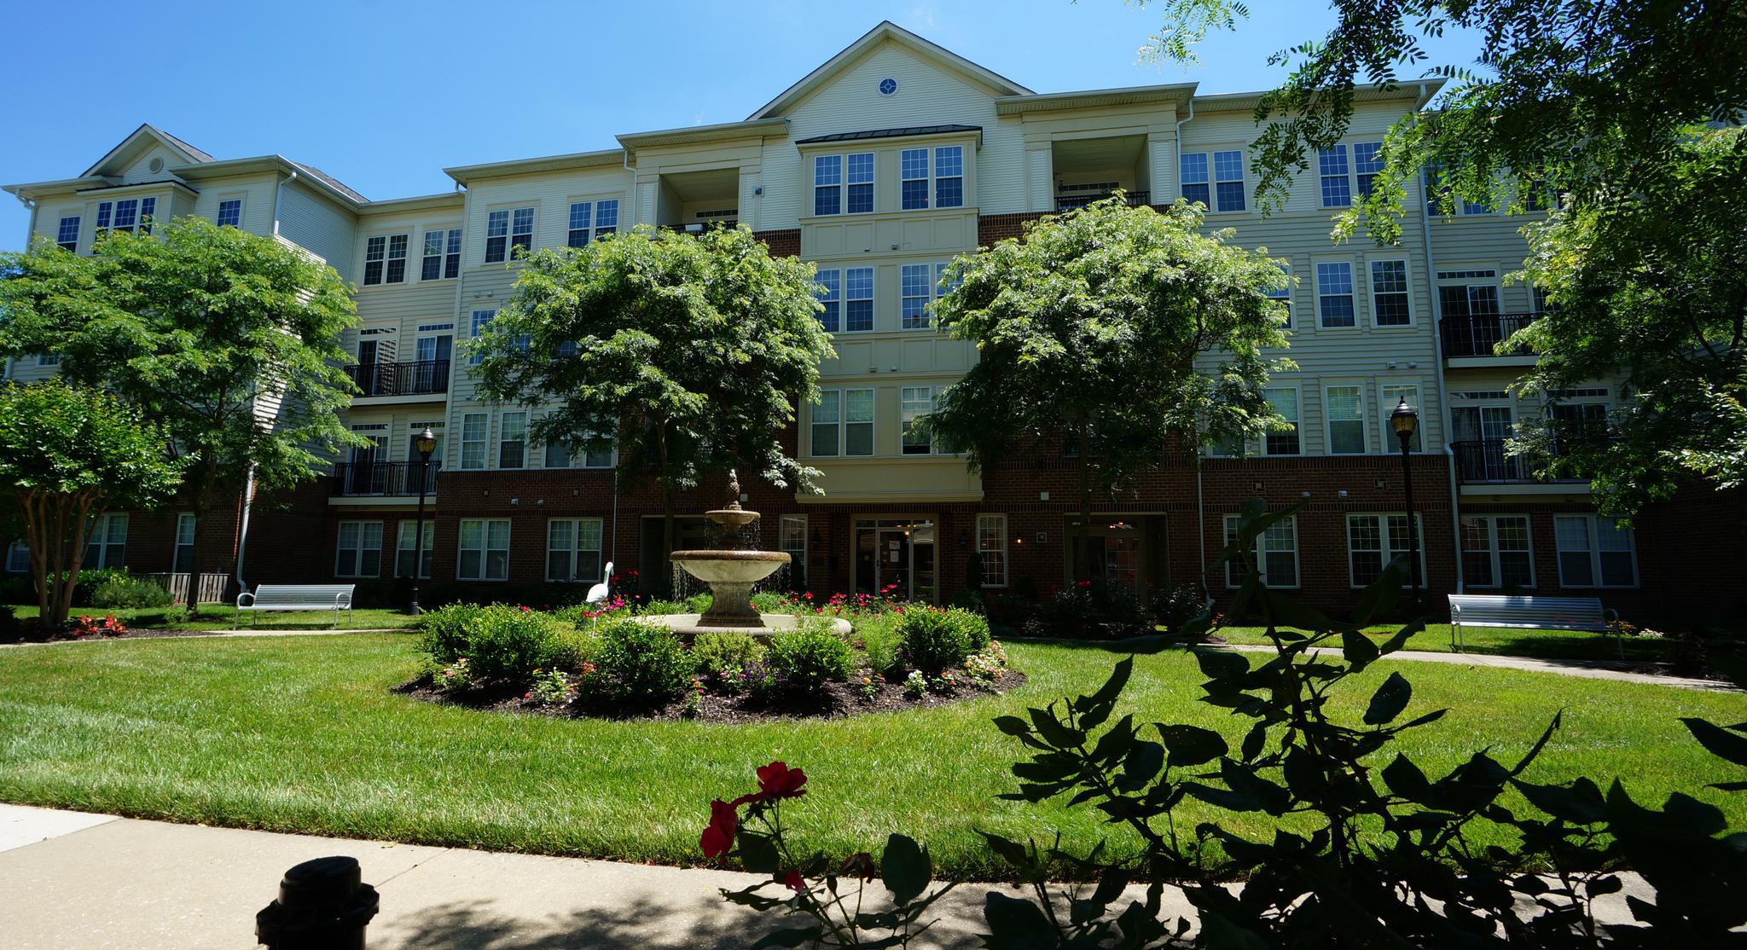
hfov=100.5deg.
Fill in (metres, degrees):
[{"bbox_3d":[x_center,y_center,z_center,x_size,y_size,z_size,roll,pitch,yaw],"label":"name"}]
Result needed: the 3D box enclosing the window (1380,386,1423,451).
[{"bbox_3d":[12.771,-1.338,17.593,0.784,1.680,0.120,-1,-6,8],"label":"window"}]

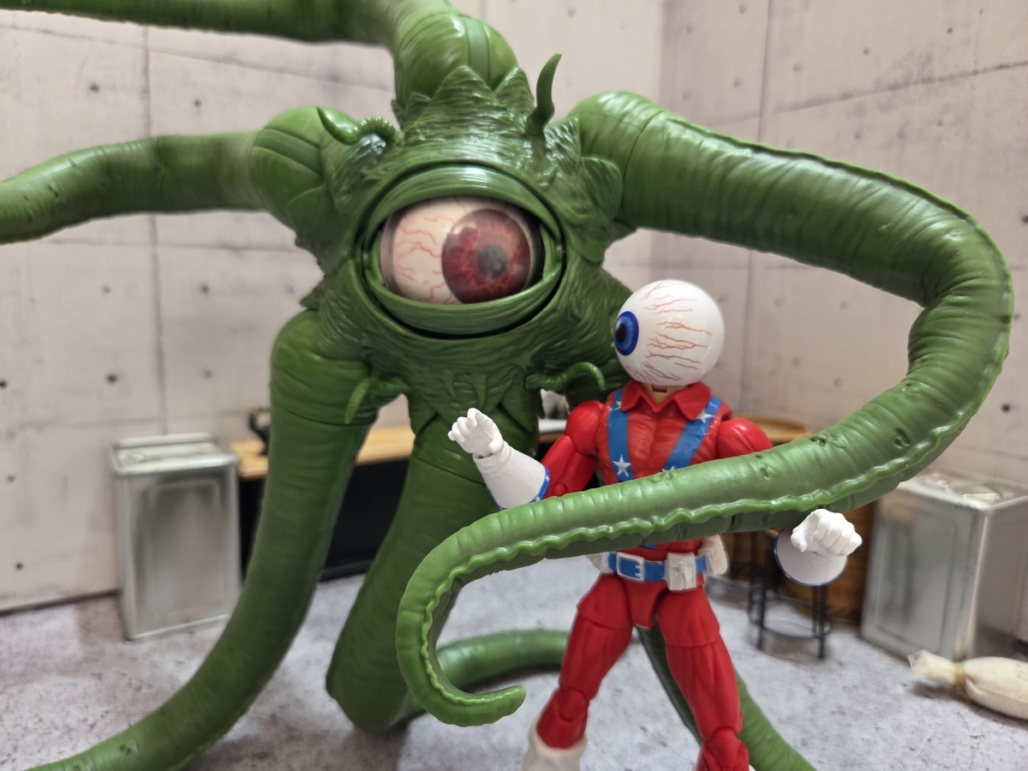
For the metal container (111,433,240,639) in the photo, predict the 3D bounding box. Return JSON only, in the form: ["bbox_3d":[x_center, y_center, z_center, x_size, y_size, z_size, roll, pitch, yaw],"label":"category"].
[{"bbox_3d":[-0.155,0.066,0.315,0.047,0.075,0.047,-4,12,-32],"label":"metal container"}]

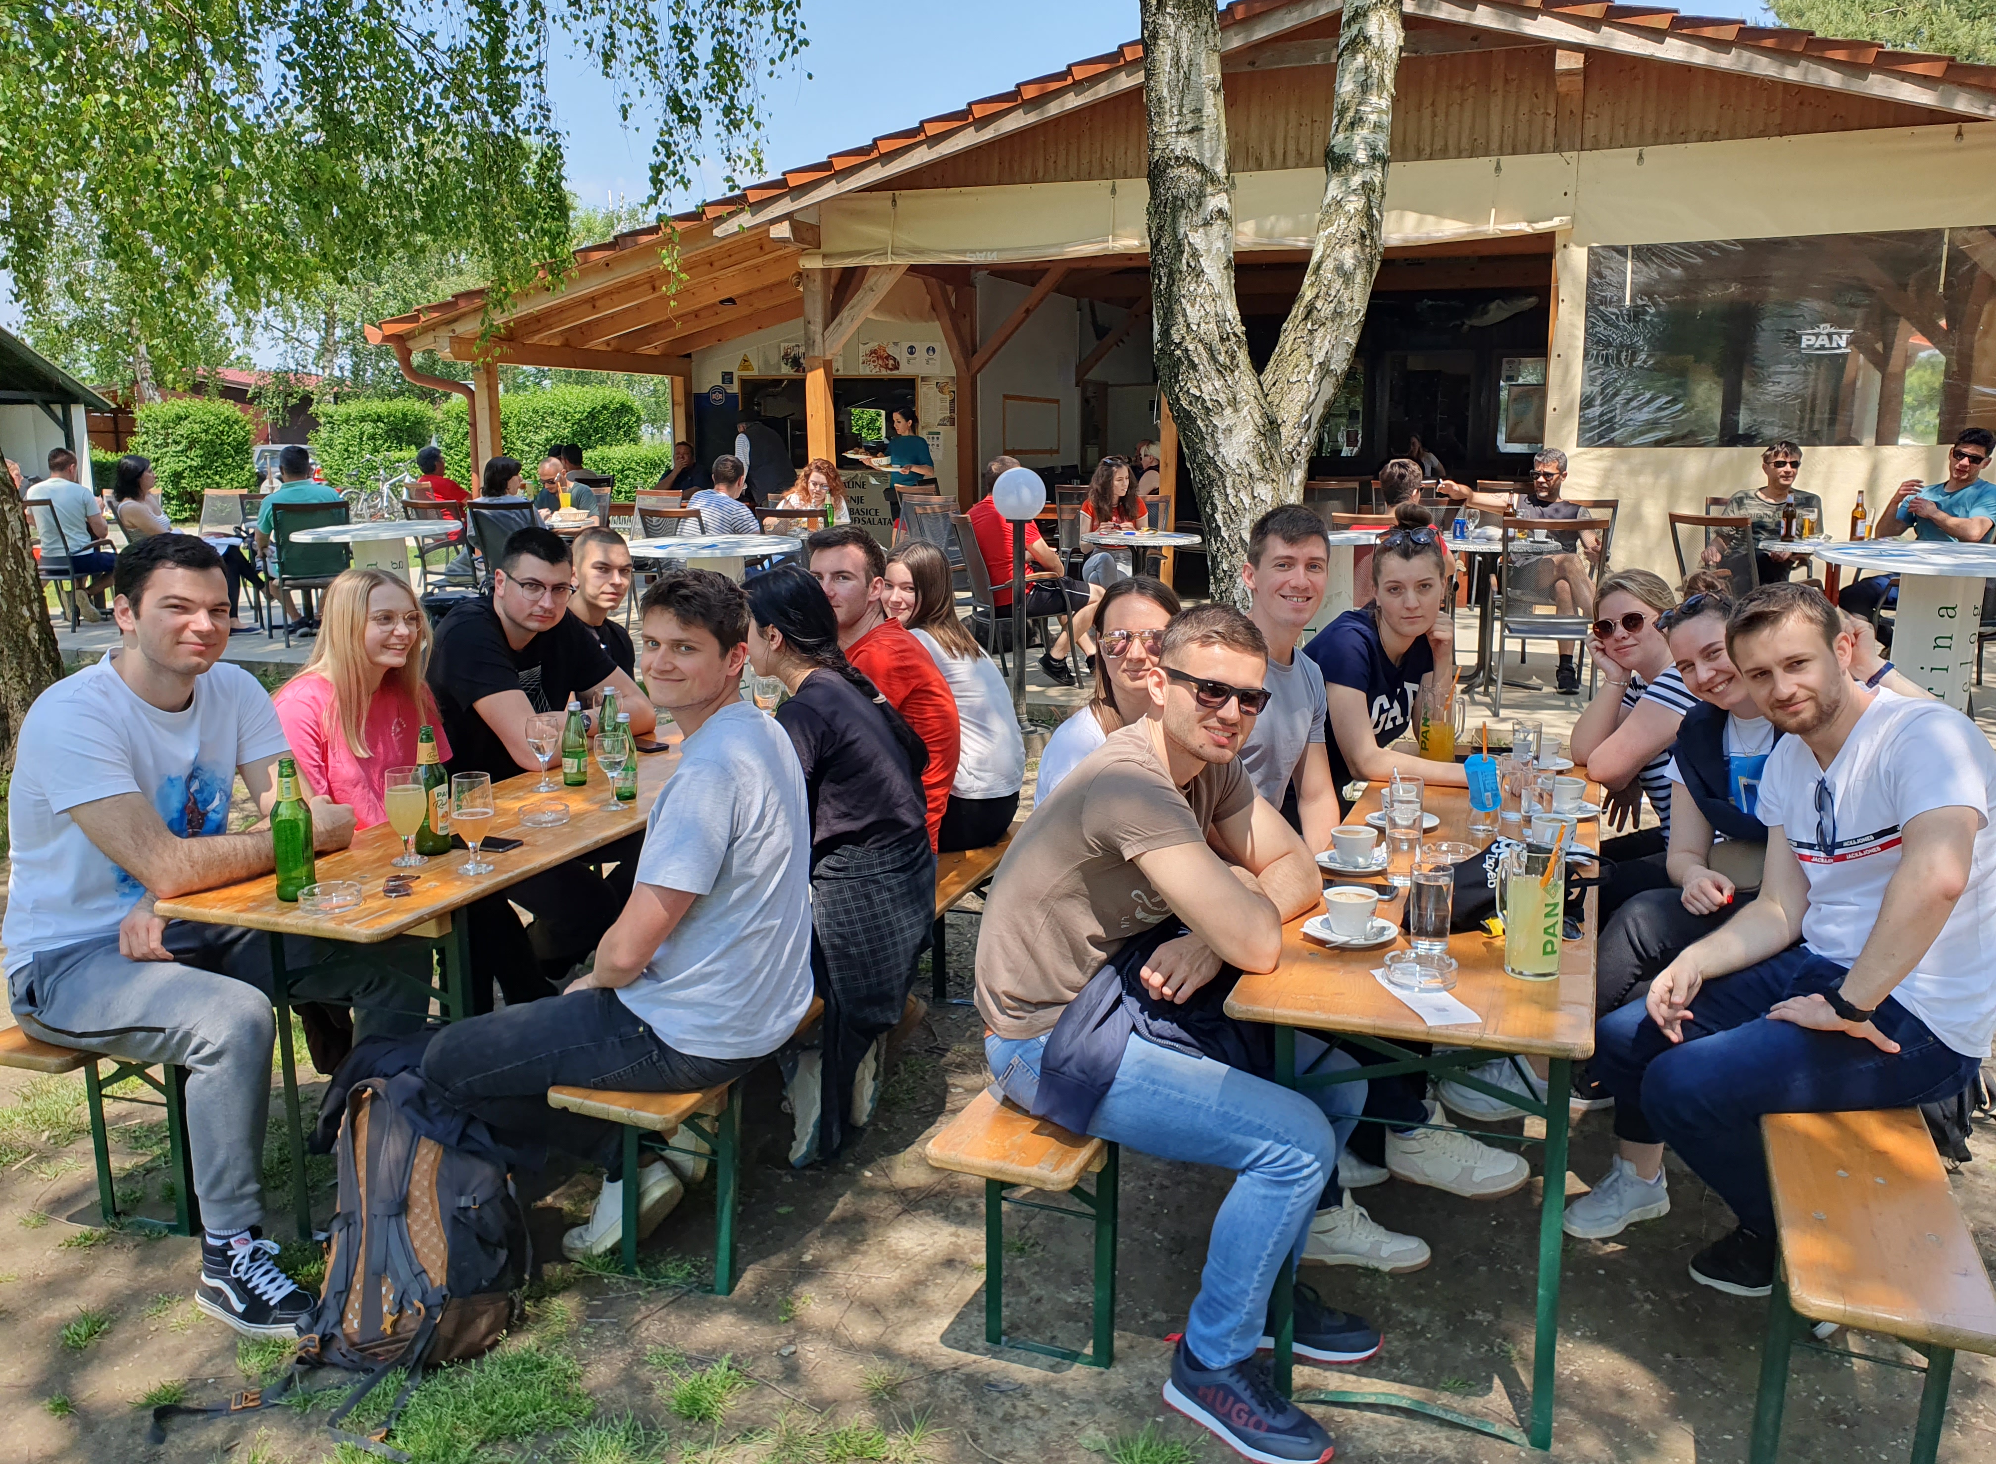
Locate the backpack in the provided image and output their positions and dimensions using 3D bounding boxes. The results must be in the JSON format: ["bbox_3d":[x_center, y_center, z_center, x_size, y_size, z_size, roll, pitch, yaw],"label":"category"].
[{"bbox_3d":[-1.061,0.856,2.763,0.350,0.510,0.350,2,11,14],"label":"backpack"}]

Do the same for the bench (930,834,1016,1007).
[{"bbox_3d":[-0.320,0.690,3.682,0.255,0.470,2.160,3,12,19],"label":"bench"}]

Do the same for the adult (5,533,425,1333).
[{"bbox_3d":[-1.525,0.324,2.955,0.820,1.410,0.570,6,13,26],"label":"adult"}]

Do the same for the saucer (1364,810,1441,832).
[{"bbox_3d":[0.868,0.192,3.210,0.157,0.022,0.157,0,10,0],"label":"saucer"}]

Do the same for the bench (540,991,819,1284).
[{"bbox_3d":[-0.292,0.659,3.638,0.256,0.465,2.200,4,12,20],"label":"bench"}]

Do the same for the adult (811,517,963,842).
[{"bbox_3d":[-0.349,0.167,3.854,0.680,1.392,0.520,3,11,18],"label":"adult"}]

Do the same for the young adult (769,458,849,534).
[{"bbox_3d":[-1.137,-1.039,9.150,0.520,1.230,0.720,2,11,11],"label":"young adult"}]

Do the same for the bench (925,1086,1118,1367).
[{"bbox_3d":[0.403,0.730,3.437,0.255,0.470,2.180,4,12,21],"label":"bench"}]

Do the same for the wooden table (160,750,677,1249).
[{"bbox_3d":[-0.970,0.511,3.711,0.500,0.770,2.200,3,11,16],"label":"wooden table"}]

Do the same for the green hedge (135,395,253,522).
[{"bbox_3d":[-14.267,-4.820,26.374,2.000,2.120,1.900,-6,13,-27],"label":"green hedge"}]

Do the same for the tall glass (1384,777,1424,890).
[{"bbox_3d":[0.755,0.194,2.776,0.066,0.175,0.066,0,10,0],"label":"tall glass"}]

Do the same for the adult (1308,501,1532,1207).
[{"bbox_3d":[0.795,0.171,3.666,0.760,1.400,0.520,9,15,39],"label":"adult"}]

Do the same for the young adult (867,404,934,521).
[{"bbox_3d":[-0.866,-1.976,13.056,0.580,1.660,0.500,-6,12,-29],"label":"young adult"}]

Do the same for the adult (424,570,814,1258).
[{"bbox_3d":[-0.712,0.383,2.897,0.780,1.385,0.540,3,12,19],"label":"adult"}]

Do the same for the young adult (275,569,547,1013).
[{"bbox_3d":[-1.405,0.277,3.454,0.720,1.300,0.480,6,13,29],"label":"young adult"}]

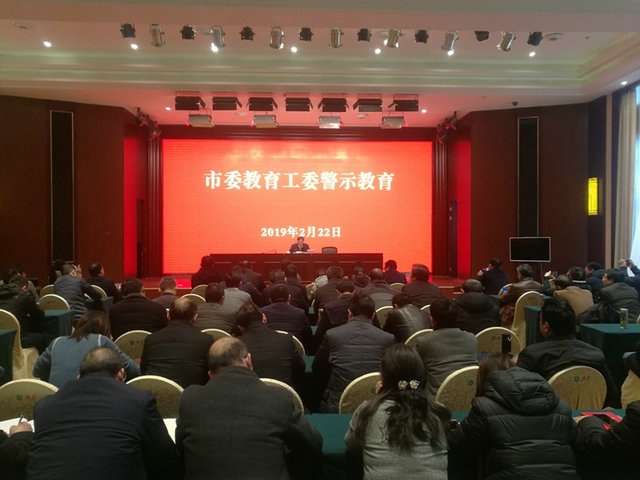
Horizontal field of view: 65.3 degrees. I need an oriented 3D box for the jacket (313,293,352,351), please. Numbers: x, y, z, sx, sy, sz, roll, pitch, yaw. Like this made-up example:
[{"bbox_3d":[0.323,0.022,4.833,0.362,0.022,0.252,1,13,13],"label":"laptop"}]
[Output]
[{"bbox_3d":[0.190,0.770,4.450,0.500,0.600,0.420,0,0,-3],"label":"jacket"}]

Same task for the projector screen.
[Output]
[{"bbox_3d":[-0.637,-0.931,13.950,7.570,3.740,0.120,0,1,-3],"label":"projector screen"}]

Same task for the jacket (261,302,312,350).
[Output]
[{"bbox_3d":[-0.303,0.869,4.514,0.510,0.660,0.460,0,1,-3],"label":"jacket"}]

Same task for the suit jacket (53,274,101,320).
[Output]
[{"bbox_3d":[-3.219,0.773,6.600,0.540,0.580,0.460,0,0,15],"label":"suit jacket"}]

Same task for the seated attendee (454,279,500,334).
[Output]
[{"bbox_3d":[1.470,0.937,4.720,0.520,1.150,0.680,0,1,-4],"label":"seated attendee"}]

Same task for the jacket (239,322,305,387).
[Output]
[{"bbox_3d":[-0.311,0.827,3.180,0.480,0.680,0.420,0,1,-3],"label":"jacket"}]

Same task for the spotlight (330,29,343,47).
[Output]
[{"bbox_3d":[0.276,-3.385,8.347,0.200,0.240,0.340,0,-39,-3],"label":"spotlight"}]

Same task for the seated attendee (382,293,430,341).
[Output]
[{"bbox_3d":[0.800,1.074,4.618,0.530,1.220,0.820,0,1,-6],"label":"seated attendee"}]

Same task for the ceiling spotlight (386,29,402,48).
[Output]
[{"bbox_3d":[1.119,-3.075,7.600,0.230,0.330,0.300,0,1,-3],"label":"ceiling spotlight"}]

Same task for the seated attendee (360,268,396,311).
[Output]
[{"bbox_3d":[0.659,0.979,5.970,0.510,1.310,0.780,0,1,-3],"label":"seated attendee"}]

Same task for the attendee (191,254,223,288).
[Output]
[{"bbox_3d":[-1.762,0.980,7.817,0.540,1.320,0.780,0,1,0],"label":"attendee"}]

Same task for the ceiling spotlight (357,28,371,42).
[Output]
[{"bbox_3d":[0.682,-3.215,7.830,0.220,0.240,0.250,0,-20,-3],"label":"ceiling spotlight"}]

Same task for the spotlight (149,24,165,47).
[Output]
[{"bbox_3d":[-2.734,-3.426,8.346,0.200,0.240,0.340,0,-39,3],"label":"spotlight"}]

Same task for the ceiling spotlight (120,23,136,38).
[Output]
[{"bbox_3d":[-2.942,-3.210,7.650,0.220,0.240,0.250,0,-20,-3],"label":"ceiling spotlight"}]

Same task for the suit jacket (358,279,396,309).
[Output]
[{"bbox_3d":[0.670,0.805,5.814,0.500,0.660,0.460,0,1,-3],"label":"suit jacket"}]

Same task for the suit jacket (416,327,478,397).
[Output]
[{"bbox_3d":[0.838,0.882,3.280,0.500,0.640,0.450,0,1,-3],"label":"suit jacket"}]

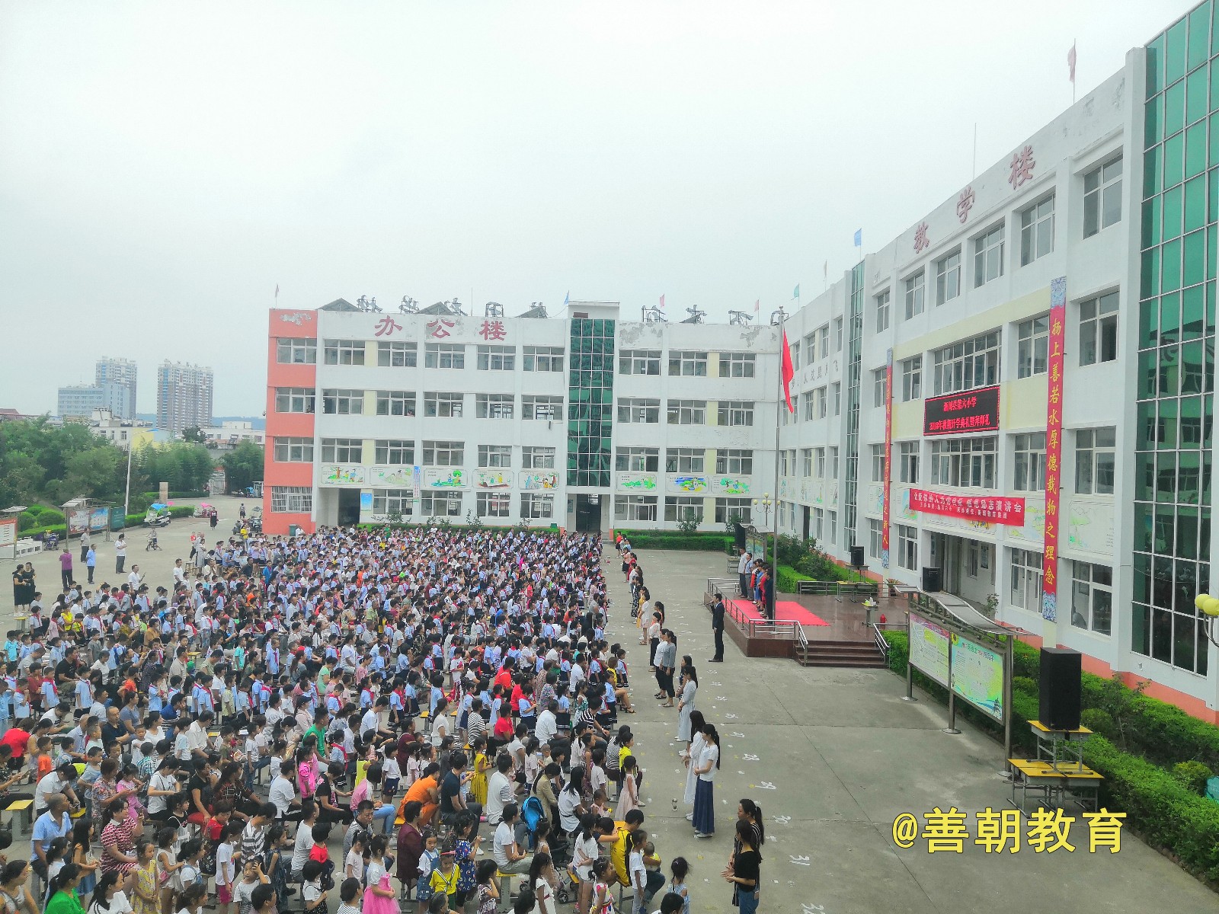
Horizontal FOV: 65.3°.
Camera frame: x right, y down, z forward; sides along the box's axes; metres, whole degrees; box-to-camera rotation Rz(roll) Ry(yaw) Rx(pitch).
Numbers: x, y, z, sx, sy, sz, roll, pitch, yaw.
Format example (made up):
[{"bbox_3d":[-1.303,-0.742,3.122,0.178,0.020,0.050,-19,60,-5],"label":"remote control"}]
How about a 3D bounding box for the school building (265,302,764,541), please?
[{"bbox_3d":[-5.835,-2.170,69.400,34.600,15.800,10.000,2,0,-2],"label":"school building"}]

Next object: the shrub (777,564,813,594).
[{"bbox_3d":[7.868,5.460,41.183,0.920,0.920,6.300,2,0,-1],"label":"shrub"}]

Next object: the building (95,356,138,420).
[{"bbox_3d":[-474.677,-48.683,917.075,25.000,92.800,25.000,1,0,30],"label":"building"}]

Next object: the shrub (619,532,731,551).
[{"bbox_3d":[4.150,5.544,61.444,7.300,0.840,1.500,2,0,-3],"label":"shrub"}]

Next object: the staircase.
[{"bbox_3d":[6.468,5.509,26.508,2.380,0.520,1.050,2,0,-2],"label":"staircase"}]

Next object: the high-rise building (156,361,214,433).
[{"bbox_3d":[-407.720,-46.698,914.187,24.000,88.800,42.000,1,0,30],"label":"high-rise building"}]

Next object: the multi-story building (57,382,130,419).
[{"bbox_3d":[-397.606,-29.382,733.366,45.000,53.600,24.000,2,0,18],"label":"multi-story building"}]

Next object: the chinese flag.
[{"bbox_3d":[5.320,-2.575,28.251,0.430,2.450,0.300,2,0,-1],"label":"chinese flag"}]

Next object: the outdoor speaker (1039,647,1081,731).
[{"bbox_3d":[7.315,3.770,15.477,0.480,1.220,0.530,2,0,-1],"label":"outdoor speaker"}]

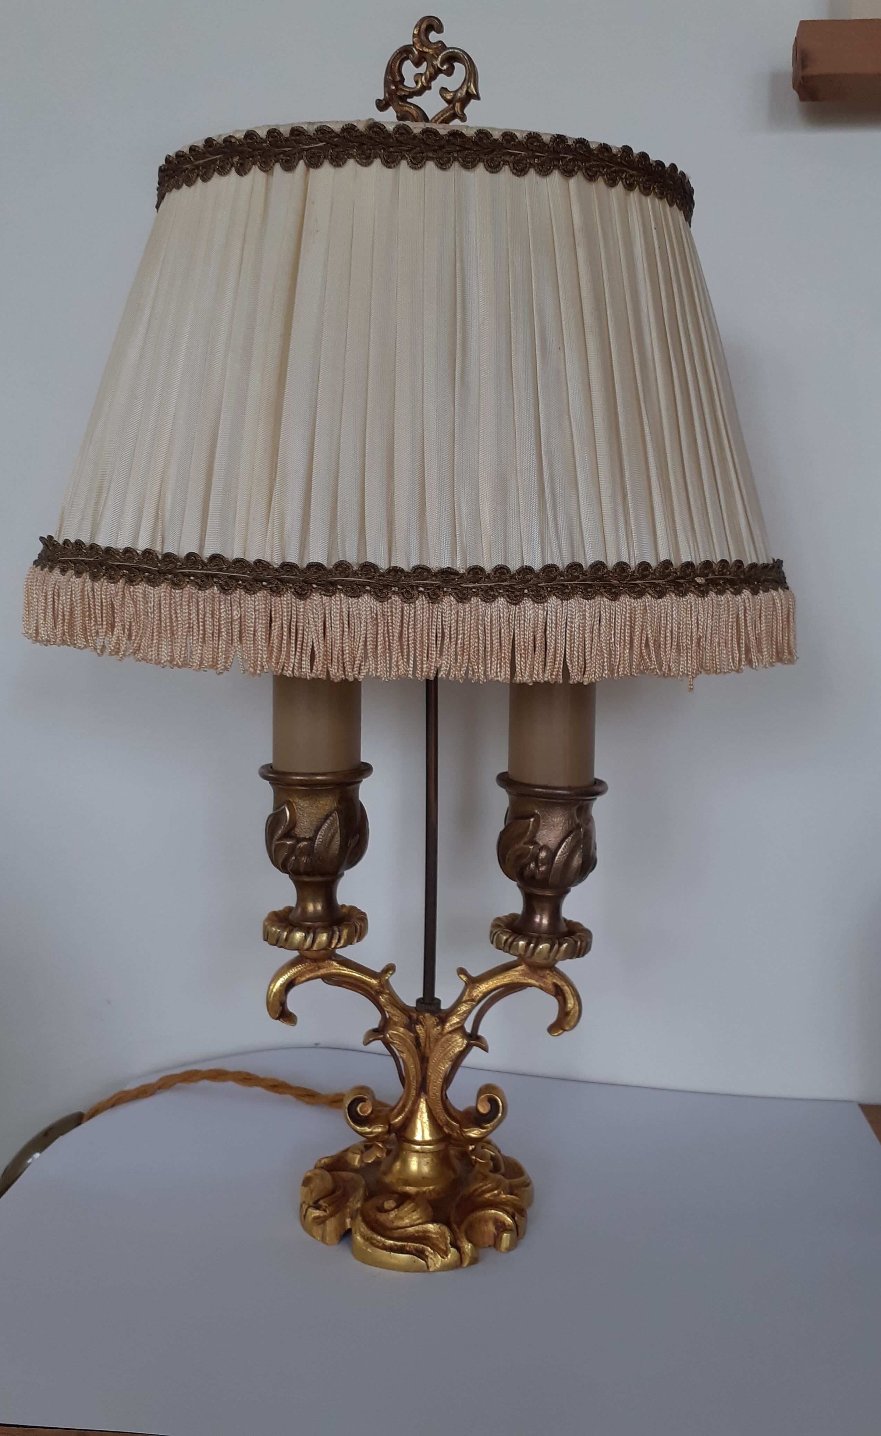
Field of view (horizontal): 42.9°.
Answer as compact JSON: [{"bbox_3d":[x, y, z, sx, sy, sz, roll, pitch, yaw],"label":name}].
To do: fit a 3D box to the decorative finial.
[{"bbox_3d":[-0.005,-0.262,0.462,0.043,0.051,0.013,0,7,-3],"label":"decorative finial"}]

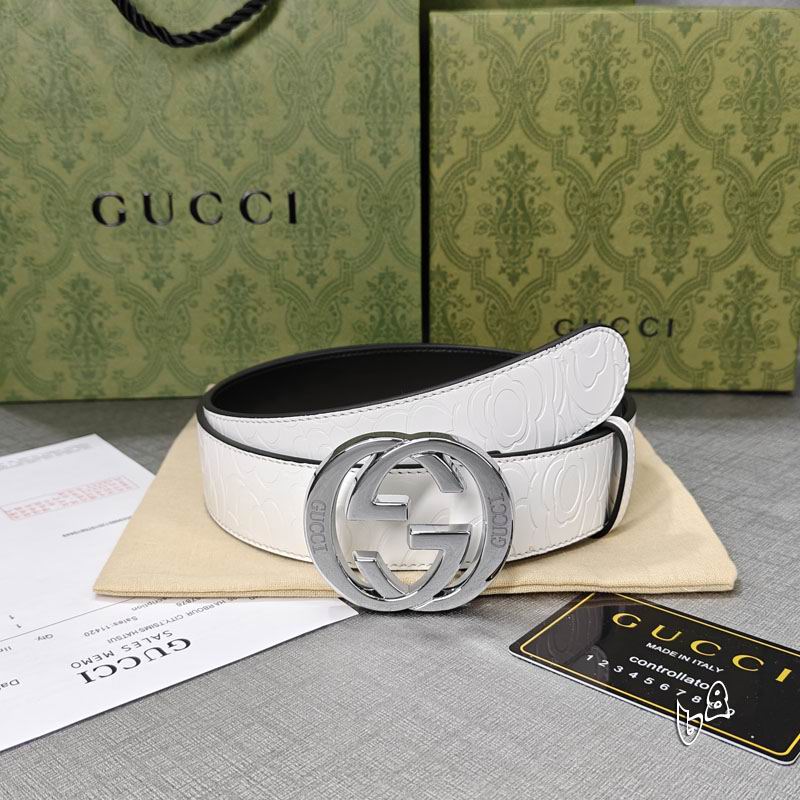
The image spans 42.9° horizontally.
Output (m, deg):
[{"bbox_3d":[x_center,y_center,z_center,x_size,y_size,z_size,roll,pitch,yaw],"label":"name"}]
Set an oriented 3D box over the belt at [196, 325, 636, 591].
[{"bbox_3d":[0.009,0.004,0.400,0.171,0.074,0.176,0,18,0],"label":"belt"}]

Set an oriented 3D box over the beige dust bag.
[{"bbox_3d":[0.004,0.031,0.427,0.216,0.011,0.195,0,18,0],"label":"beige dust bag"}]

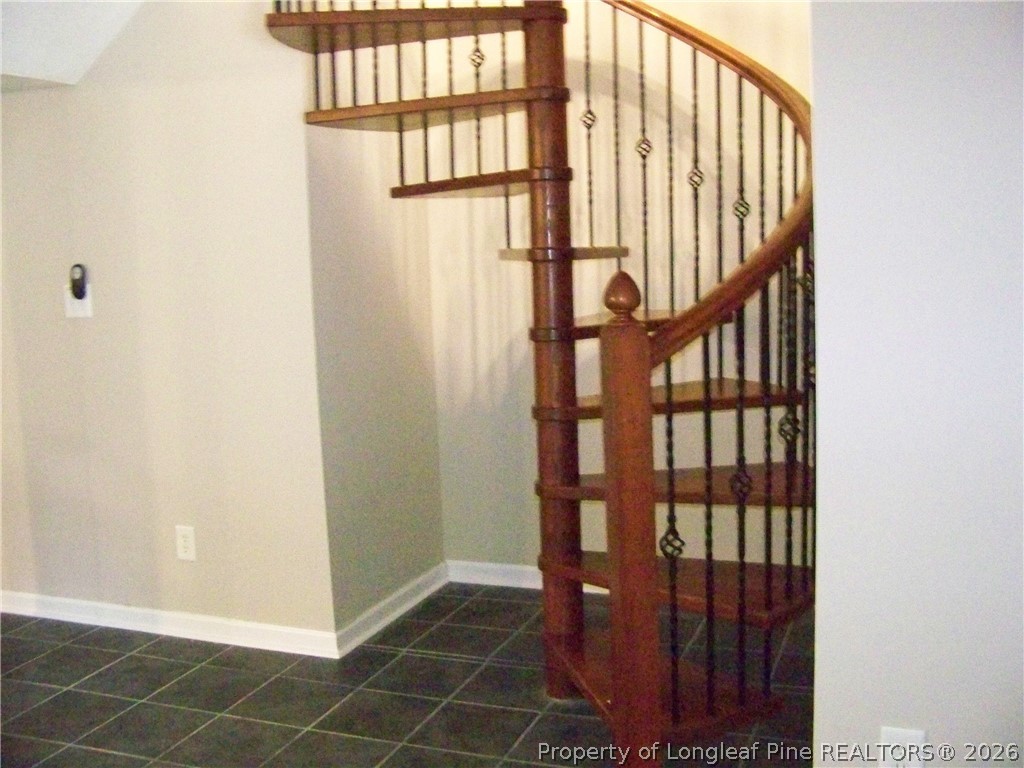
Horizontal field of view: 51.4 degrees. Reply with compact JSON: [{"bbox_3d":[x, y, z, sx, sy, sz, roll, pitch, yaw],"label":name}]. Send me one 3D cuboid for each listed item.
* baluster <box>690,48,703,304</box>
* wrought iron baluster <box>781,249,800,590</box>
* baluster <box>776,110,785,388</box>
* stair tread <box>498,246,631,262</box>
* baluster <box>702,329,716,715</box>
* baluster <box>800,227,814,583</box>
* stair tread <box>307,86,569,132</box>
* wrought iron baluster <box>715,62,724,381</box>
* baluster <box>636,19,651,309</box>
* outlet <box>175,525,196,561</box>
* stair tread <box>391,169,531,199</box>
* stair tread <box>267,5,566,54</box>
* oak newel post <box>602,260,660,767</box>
[{"bbox_3d":[0.611,-0.679,3.548,0.042,0.871,0.042,1,8,21],"label":"baluster"},{"bbox_3d":[0.678,0.113,2.602,0.044,0.849,0.044,4,9,42],"label":"wrought iron baluster"},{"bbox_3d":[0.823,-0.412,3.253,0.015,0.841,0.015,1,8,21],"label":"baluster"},{"bbox_3d":[0.154,-0.414,3.419,0.444,0.036,0.774,-1,7,6],"label":"stair tread"},{"bbox_3d":[0.453,0.329,2.457,0.016,0.907,0.016,-5,8,-25],"label":"baluster"},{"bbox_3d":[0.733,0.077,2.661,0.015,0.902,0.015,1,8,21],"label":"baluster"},{"bbox_3d":[-0.185,-0.826,3.200,0.829,0.032,0.450,3,8,35],"label":"stair tread"},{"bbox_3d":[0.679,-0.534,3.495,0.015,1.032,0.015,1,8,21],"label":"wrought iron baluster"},{"bbox_3d":[0.454,-0.748,3.661,0.044,0.984,0.044,2,8,28],"label":"baluster"},{"bbox_3d":[-1.132,0.554,3.687,0.071,0.116,0.010,1,8,21],"label":"outlet"},{"bbox_3d":[-0.051,-0.621,3.361,0.444,0.036,0.774,-5,8,-24],"label":"stair tread"},{"bbox_3d":[-0.257,-1.026,3.003,0.829,0.032,0.450,-1,7,6],"label":"stair tread"},{"bbox_3d":[0.268,0.380,2.404,0.085,1.263,0.085,-3,7,-10],"label":"oak newel post"}]

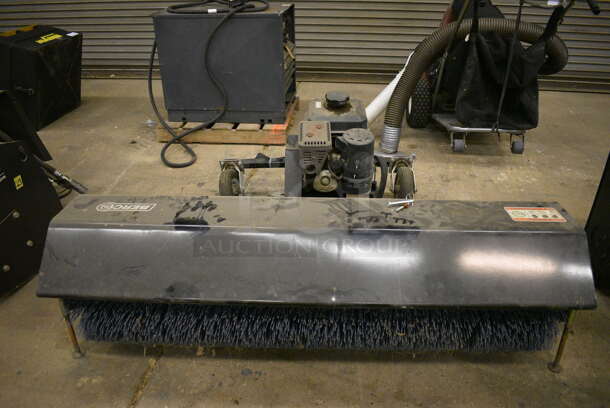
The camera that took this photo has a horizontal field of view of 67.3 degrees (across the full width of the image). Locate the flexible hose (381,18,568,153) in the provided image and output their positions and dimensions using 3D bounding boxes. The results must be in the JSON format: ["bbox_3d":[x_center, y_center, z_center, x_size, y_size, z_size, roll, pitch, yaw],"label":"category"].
[{"bbox_3d":[1.016,-0.717,2.985,0.970,0.940,0.500,2,28,4],"label":"flexible hose"}]

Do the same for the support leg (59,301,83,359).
[{"bbox_3d":[-0.793,0.422,1.556,0.042,0.270,0.042,1,28,2],"label":"support leg"}]

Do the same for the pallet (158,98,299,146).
[{"bbox_3d":[-0.564,-0.700,3.693,0.952,0.111,0.900,2,29,6],"label":"pallet"}]

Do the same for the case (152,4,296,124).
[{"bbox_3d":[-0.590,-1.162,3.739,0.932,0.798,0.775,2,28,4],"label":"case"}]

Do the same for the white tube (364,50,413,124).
[{"bbox_3d":[0.623,-0.841,3.401,0.100,0.661,0.100,34,23,-17],"label":"white tube"}]

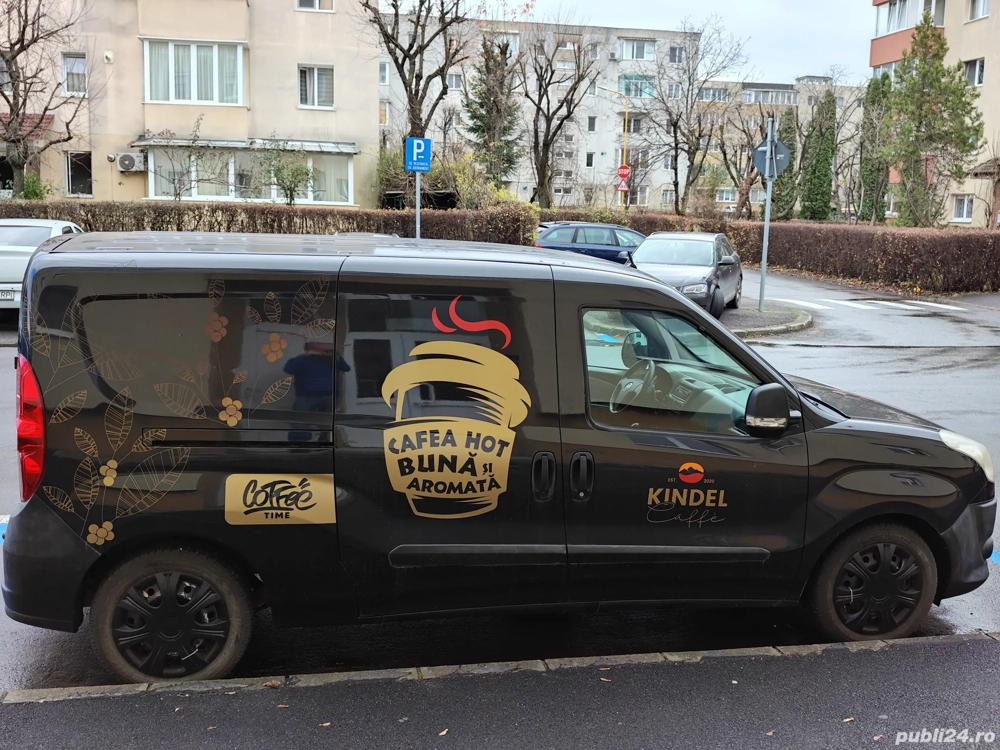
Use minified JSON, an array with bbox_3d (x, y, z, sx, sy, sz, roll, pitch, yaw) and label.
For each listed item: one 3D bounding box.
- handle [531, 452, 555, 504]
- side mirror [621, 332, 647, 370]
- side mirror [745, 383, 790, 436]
[{"bbox_3d":[0.180,0.421,4.195,0.105,0.215,0.050,0,8,-12],"label":"handle"},{"bbox_3d":[0.839,-0.140,6.170,0.110,0.225,0.190,-3,9,-30],"label":"side mirror"},{"bbox_3d":[1.146,0.152,4.330,0.175,0.215,0.110,-4,10,-32],"label":"side mirror"}]

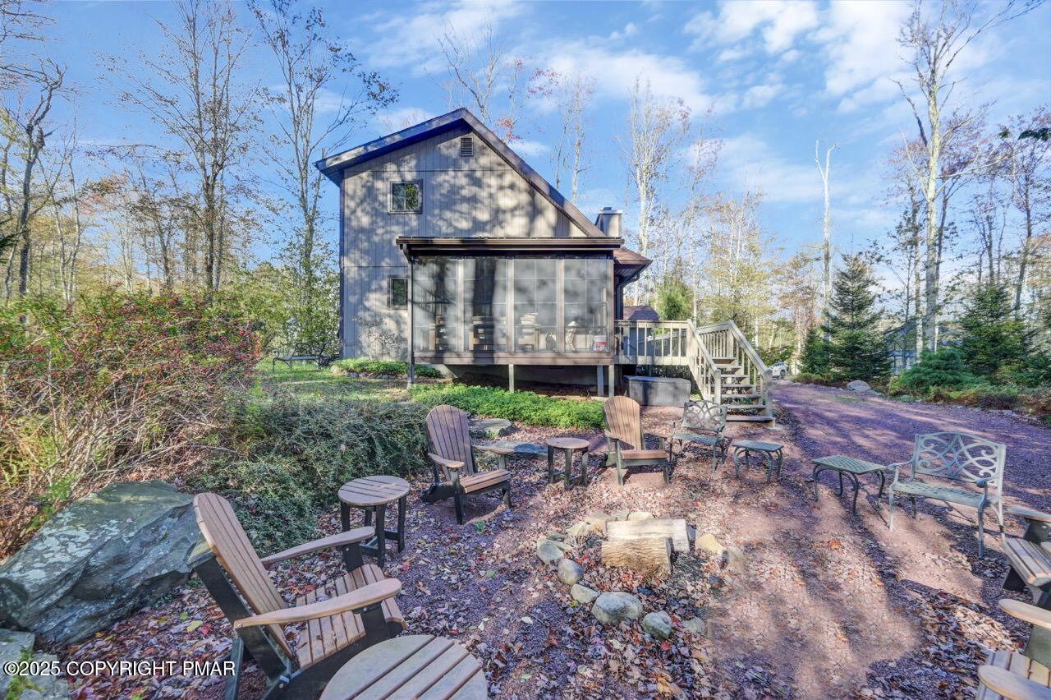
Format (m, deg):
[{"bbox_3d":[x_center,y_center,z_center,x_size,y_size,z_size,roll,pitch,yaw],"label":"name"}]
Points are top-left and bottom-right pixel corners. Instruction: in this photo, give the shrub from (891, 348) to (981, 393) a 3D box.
[{"bbox_3d":[15.500,0.880,15.500,2.600,1.800,2.600,0,0,45],"label":"shrub"}]

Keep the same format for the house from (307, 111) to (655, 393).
[{"bbox_3d":[-1.150,-2.850,14.600,9.200,7.600,11.000,0,0,0],"label":"house"}]

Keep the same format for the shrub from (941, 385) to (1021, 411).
[{"bbox_3d":[13.550,1.360,12.200,1.300,0.750,1.600,0,0,-42],"label":"shrub"}]

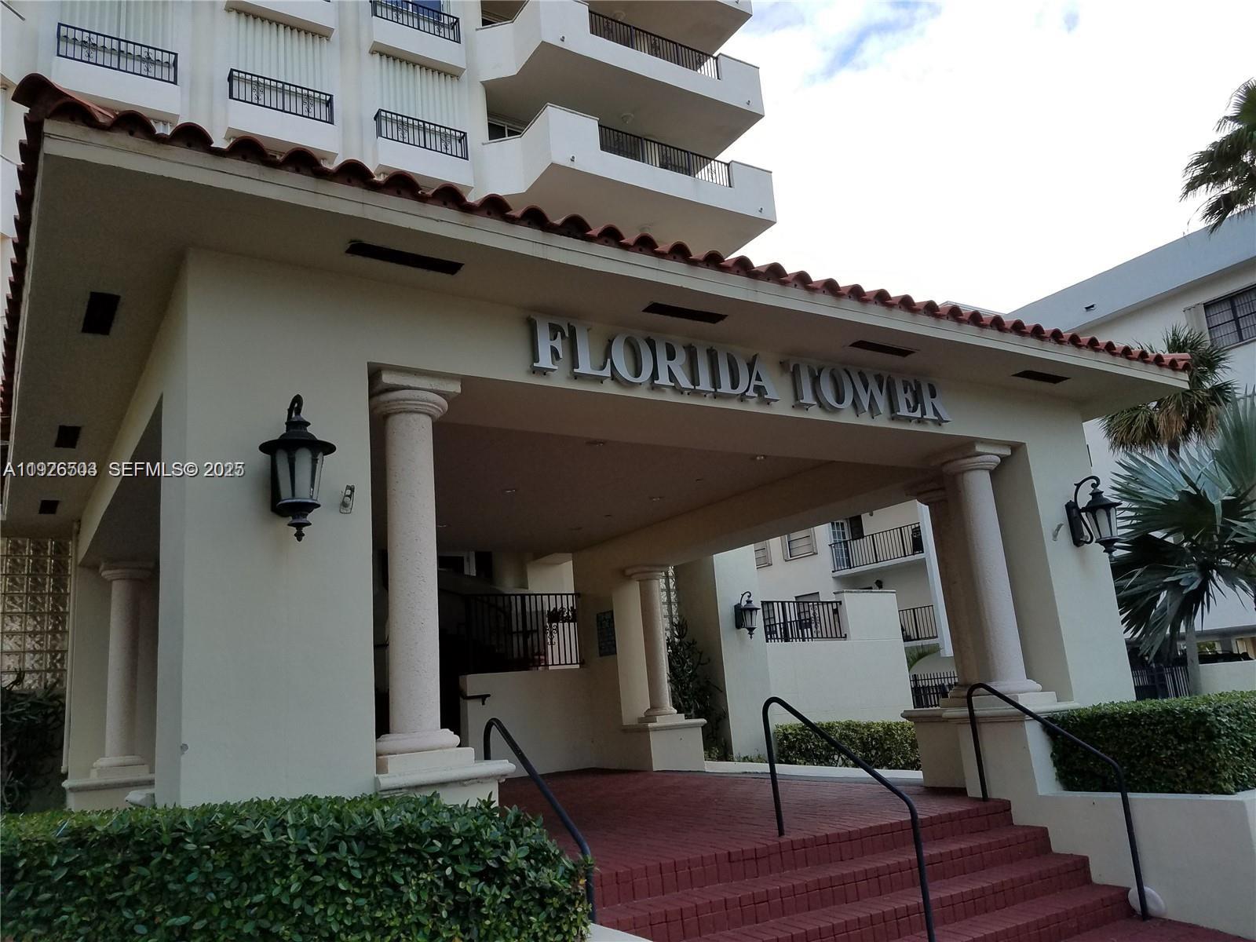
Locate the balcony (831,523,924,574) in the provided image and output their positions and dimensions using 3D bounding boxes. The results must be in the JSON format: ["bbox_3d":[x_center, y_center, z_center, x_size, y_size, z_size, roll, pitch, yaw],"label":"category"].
[{"bbox_3d":[8.462,2.665,32.420,0.060,0.988,4.125,4,-16,-33],"label":"balcony"}]

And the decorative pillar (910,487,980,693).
[{"bbox_3d":[3.058,1.098,8.813,0.430,1.963,0.430,4,-16,-33],"label":"decorative pillar"}]

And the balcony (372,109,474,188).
[{"bbox_3d":[-4.069,-6.328,18.796,1.933,1.221,0.350,4,-16,-33],"label":"balcony"}]

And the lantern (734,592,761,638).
[{"bbox_3d":[1.694,2.090,13.566,0.341,0.682,0.480,4,-16,-33],"label":"lantern"}]

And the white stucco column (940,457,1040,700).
[{"bbox_3d":[2.980,0.829,7.776,0.430,1.944,0.430,4,-16,-33],"label":"white stucco column"}]

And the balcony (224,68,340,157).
[{"bbox_3d":[-6.331,-6.487,17.308,1.909,1.221,0.350,4,-16,-33],"label":"balcony"}]

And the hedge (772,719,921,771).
[{"bbox_3d":[2.896,3.284,11.312,0.773,0.546,2.957,4,-16,-33],"label":"hedge"}]

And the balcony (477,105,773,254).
[{"bbox_3d":[-0.042,-6.064,20.673,6.300,1.265,2.600,4,-16,-33],"label":"balcony"}]

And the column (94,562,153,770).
[{"bbox_3d":[-5.008,1.881,9.346,0.464,2.107,0.464,4,-16,-33],"label":"column"}]

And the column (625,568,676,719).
[{"bbox_3d":[0.362,2.285,12.729,0.440,1.980,0.440,4,-16,-33],"label":"column"}]

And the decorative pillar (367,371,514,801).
[{"bbox_3d":[-1.117,0.757,5.030,0.655,2.530,0.705,4,-16,-33],"label":"decorative pillar"}]

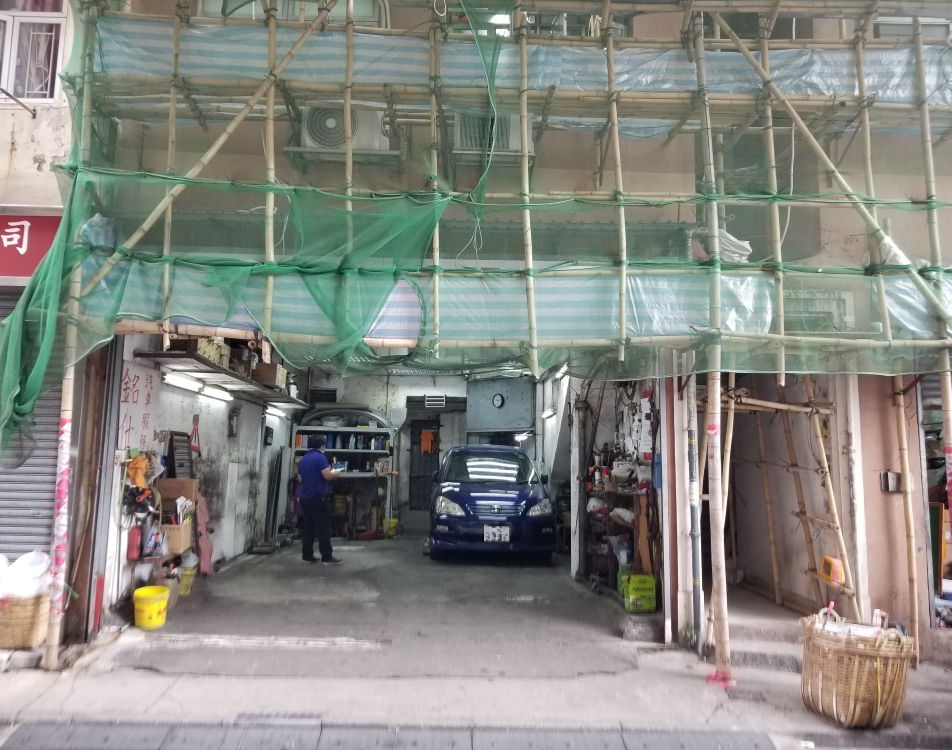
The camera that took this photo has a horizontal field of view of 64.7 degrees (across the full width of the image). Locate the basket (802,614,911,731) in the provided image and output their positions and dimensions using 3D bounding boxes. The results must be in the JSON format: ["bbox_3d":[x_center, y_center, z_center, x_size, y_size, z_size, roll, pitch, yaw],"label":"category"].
[{"bbox_3d":[2.254,1.739,4.450,0.600,0.560,0.600,1,-7,-3],"label":"basket"}]

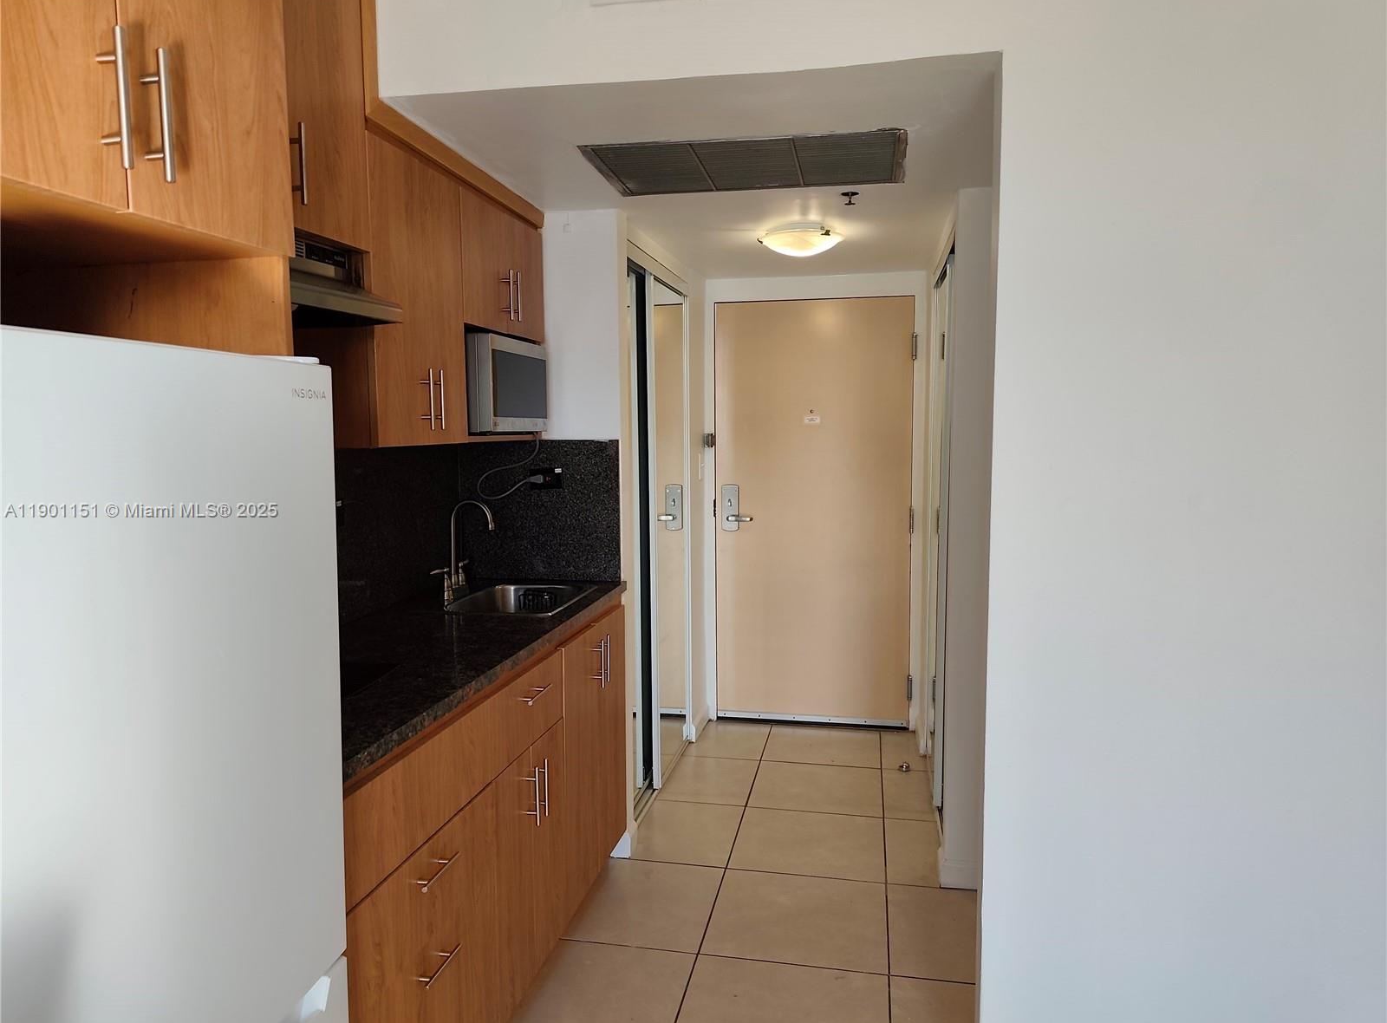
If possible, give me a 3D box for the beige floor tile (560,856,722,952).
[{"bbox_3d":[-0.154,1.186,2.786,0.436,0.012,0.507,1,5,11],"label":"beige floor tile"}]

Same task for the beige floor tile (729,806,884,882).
[{"bbox_3d":[0.404,1.150,3.195,0.507,0.012,0.507,1,5,11],"label":"beige floor tile"}]

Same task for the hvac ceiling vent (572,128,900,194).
[{"bbox_3d":[0.158,-0.937,2.509,0.827,0.023,0.470,1,5,11],"label":"hvac ceiling vent"}]

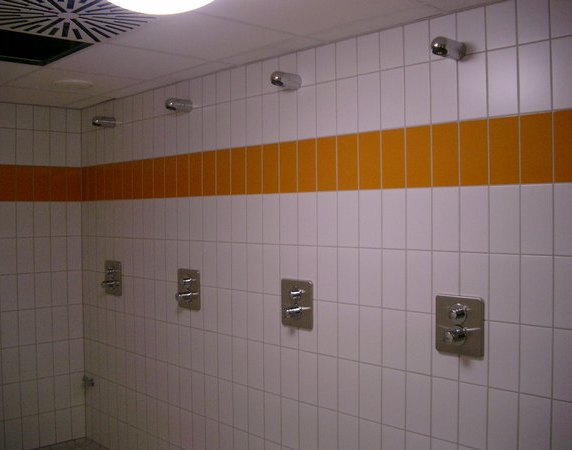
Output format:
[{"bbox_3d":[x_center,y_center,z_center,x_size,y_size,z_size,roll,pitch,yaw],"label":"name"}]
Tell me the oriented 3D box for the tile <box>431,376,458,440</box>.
[{"bbox_3d":[0.614,0.709,2.463,0.118,0.242,0.009,1,1,45],"label":"tile"}]

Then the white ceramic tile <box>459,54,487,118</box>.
[{"bbox_3d":[0.707,-0.522,2.418,0.010,0.248,0.123,-1,1,-45],"label":"white ceramic tile"}]

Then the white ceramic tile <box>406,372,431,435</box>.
[{"bbox_3d":[0.533,0.715,2.571,0.118,0.243,0.010,1,1,45],"label":"white ceramic tile"}]

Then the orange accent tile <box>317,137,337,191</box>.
[{"bbox_3d":[0.187,-0.274,2.893,0.118,0.243,0.010,1,1,45],"label":"orange accent tile"}]

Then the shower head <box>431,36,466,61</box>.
[{"bbox_3d":[0.579,-0.632,2.295,0.157,0.065,0.065,-1,1,-44],"label":"shower head"}]

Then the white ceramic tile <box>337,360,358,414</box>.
[{"bbox_3d":[0.282,0.727,2.878,0.010,0.248,0.123,-1,1,-45],"label":"white ceramic tile"}]

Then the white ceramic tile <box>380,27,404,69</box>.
[{"bbox_3d":[0.447,-0.738,2.681,0.010,0.173,0.123,-1,1,-45],"label":"white ceramic tile"}]

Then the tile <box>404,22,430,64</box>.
[{"bbox_3d":[0.510,-0.704,2.484,0.010,0.165,0.118,-1,1,-44],"label":"tile"}]

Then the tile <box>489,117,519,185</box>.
[{"bbox_3d":[0.766,-0.260,2.249,0.010,0.242,0.118,-1,1,-44],"label":"tile"}]

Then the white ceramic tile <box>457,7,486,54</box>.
[{"bbox_3d":[0.686,-0.711,2.354,0.118,0.169,0.009,1,1,45],"label":"white ceramic tile"}]

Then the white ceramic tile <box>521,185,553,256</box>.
[{"bbox_3d":[0.844,-0.019,2.153,0.010,0.240,0.118,-1,1,-44],"label":"white ceramic tile"}]

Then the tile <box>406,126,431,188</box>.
[{"bbox_3d":[0.526,-0.266,2.527,0.010,0.244,0.120,-1,1,-44],"label":"tile"}]

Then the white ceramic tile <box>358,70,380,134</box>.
[{"bbox_3d":[0.354,-0.513,2.696,0.010,0.244,0.120,-1,1,-44],"label":"white ceramic tile"}]

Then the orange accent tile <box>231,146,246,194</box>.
[{"bbox_3d":[-0.238,-0.274,3.289,0.118,0.242,0.009,1,1,45],"label":"orange accent tile"}]

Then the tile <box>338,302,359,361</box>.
[{"bbox_3d":[0.271,0.459,2.758,0.010,0.240,0.118,-1,1,-44],"label":"tile"}]

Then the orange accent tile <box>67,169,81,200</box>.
[{"bbox_3d":[-1.479,-0.282,4.466,0.110,0.240,0.010,-1,1,-44],"label":"orange accent tile"}]

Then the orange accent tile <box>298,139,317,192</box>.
[{"bbox_3d":[0.101,-0.272,2.957,0.010,0.244,0.120,-1,1,-44],"label":"orange accent tile"}]

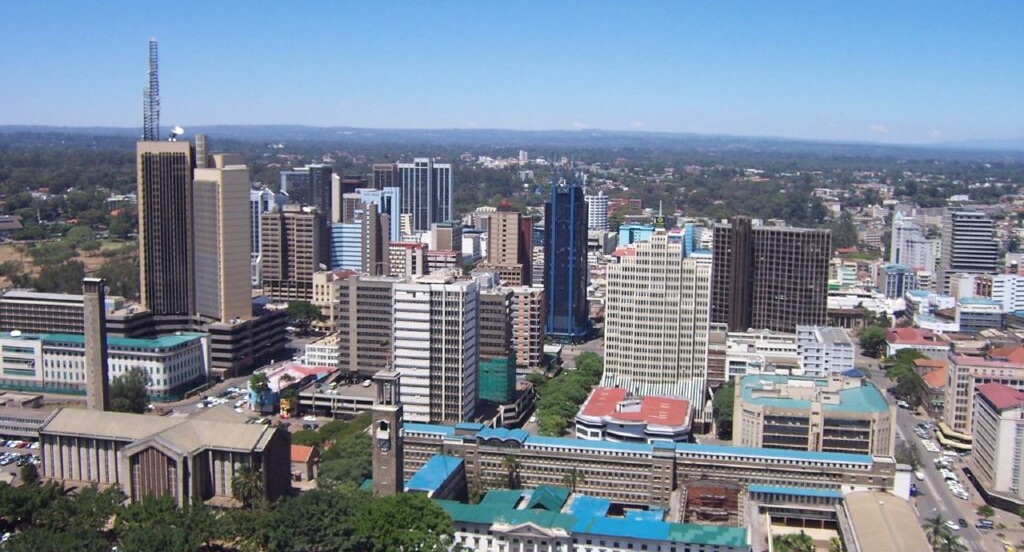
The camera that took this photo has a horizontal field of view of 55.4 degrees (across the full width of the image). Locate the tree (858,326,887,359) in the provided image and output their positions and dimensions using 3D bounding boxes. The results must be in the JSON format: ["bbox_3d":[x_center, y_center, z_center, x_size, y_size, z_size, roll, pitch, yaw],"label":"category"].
[{"bbox_3d":[189.600,32.900,512.440,14.780,14.770,14.780,3,8,20],"label":"tree"}]

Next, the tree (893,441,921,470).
[{"bbox_3d":[132.021,61.158,327.365,9.500,11.000,9.500,2,7,13],"label":"tree"}]

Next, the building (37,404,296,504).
[{"bbox_3d":[-107.090,54.140,302.630,74.400,20.800,38.700,2,8,13],"label":"building"}]

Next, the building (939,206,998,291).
[{"bbox_3d":[338.620,-17.500,718.820,34.500,67.500,27.000,2,7,14],"label":"building"}]

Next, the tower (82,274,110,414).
[{"bbox_3d":[-153.208,30.340,360.926,6.600,58.000,4.600,2,7,13],"label":"tower"}]

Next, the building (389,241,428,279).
[{"bbox_3d":[-67.760,-0.240,629.910,23.000,45.080,15.000,2,7,13],"label":"building"}]

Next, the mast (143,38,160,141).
[{"bbox_3d":[-180.780,-92.830,489.560,7.800,50.450,5.000,2,7,13],"label":"mast"}]

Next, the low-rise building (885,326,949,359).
[{"bbox_3d":[213.760,35.420,518.930,30.300,10.000,28.000,3,8,15],"label":"low-rise building"}]

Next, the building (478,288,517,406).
[{"bbox_3d":[-8.777,28.991,409.473,16.000,47.227,15.500,2,7,11],"label":"building"}]

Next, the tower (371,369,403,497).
[{"bbox_3d":[-33.850,49.169,267.116,6.600,48.192,6.600,2,7,11],"label":"tower"}]

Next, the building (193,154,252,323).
[{"bbox_3d":[-137.450,-19.320,463.860,27.630,75.540,15.500,8,10,44],"label":"building"}]

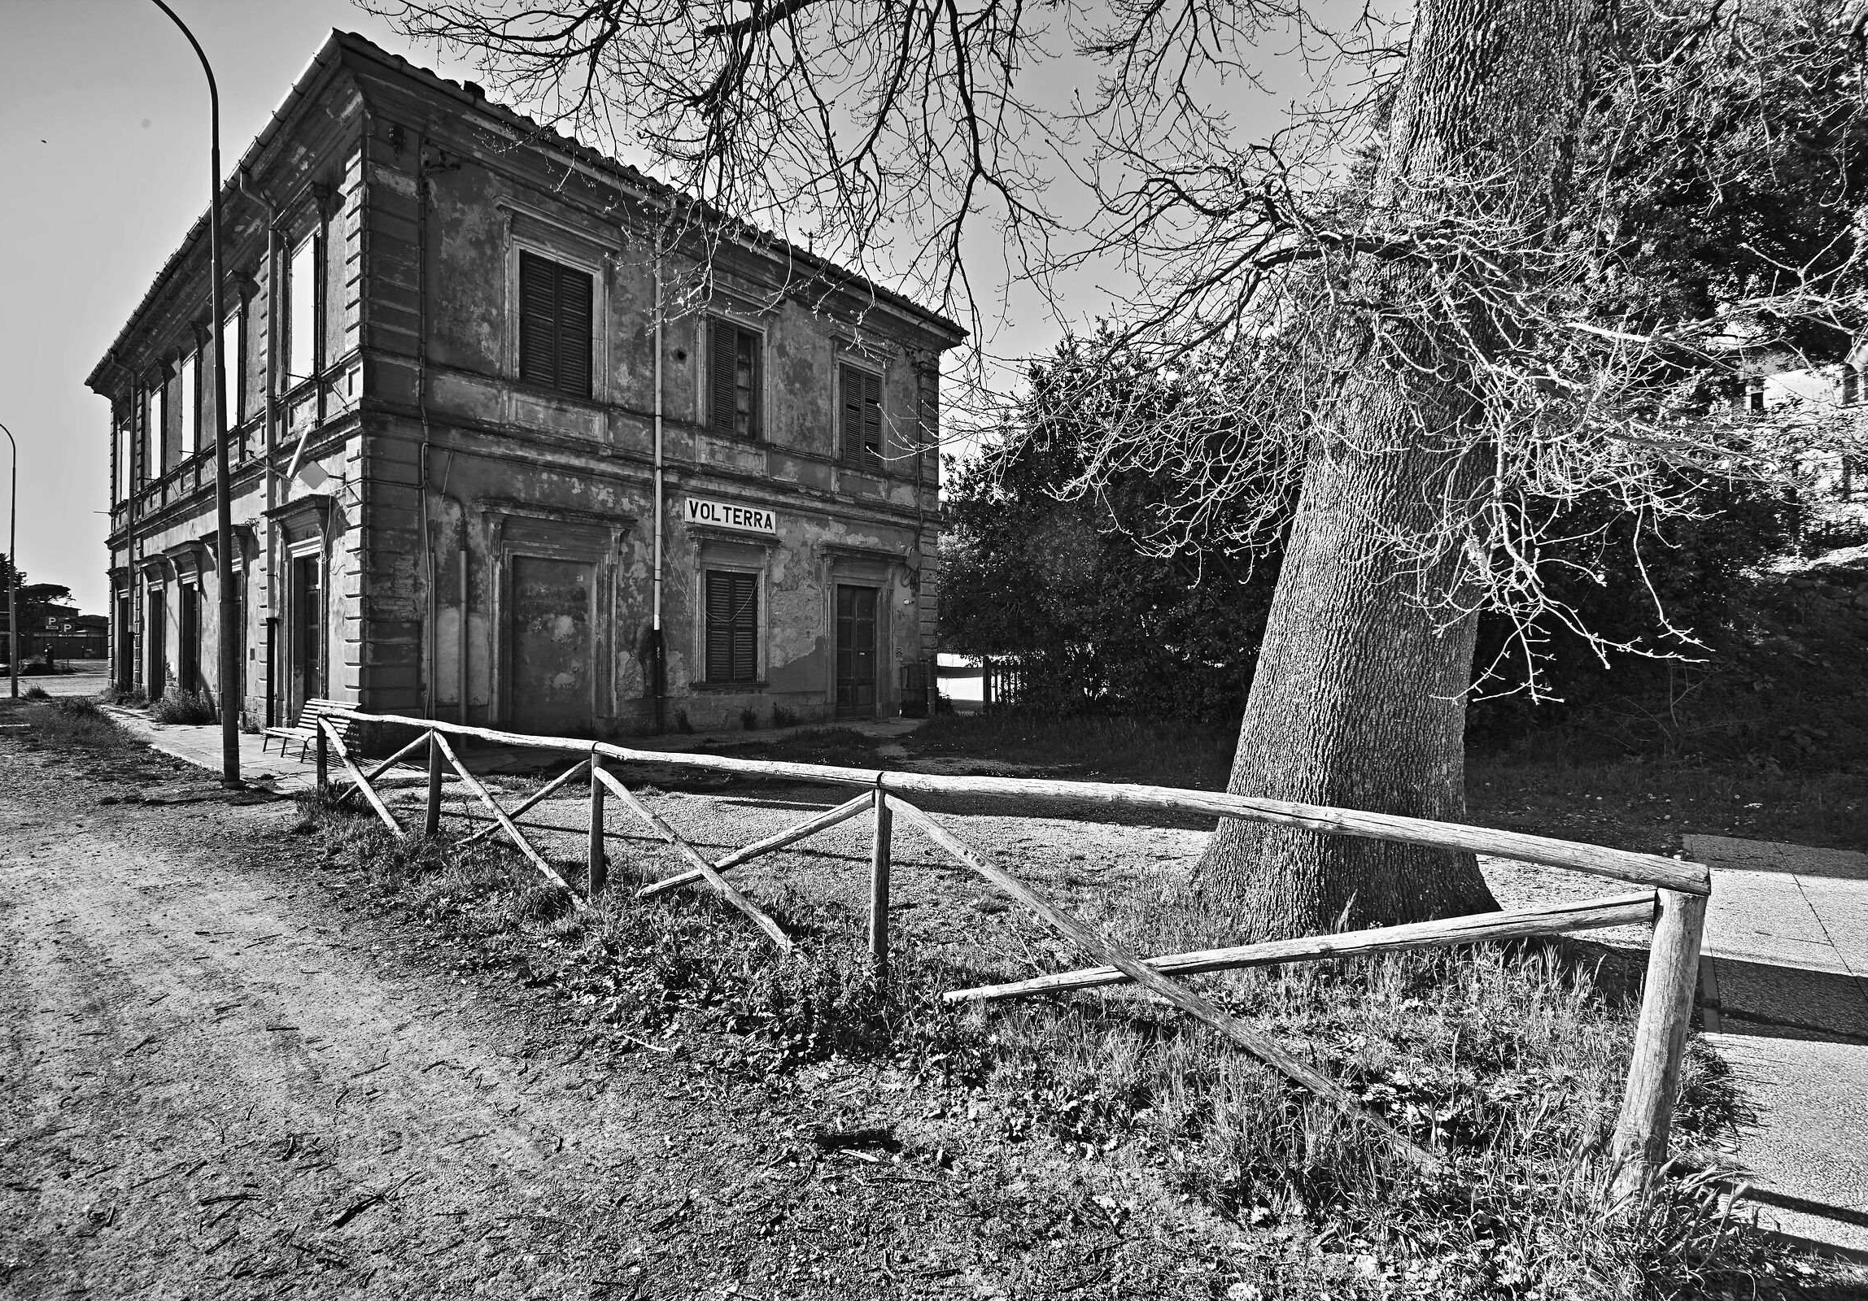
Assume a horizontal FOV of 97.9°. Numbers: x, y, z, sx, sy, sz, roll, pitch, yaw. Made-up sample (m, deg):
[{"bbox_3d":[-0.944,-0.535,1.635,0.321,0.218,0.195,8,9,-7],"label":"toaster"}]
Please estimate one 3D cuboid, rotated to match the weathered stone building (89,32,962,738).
[{"bbox_3d":[-12.691,-3.577,23.037,23.863,10.093,13.624,1,1,39],"label":"weathered stone building"}]

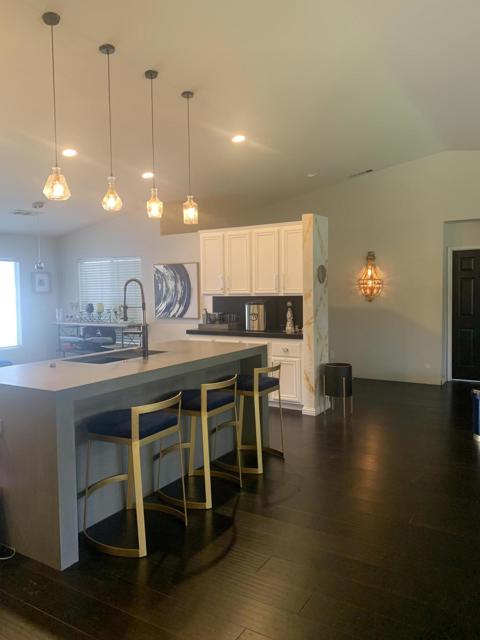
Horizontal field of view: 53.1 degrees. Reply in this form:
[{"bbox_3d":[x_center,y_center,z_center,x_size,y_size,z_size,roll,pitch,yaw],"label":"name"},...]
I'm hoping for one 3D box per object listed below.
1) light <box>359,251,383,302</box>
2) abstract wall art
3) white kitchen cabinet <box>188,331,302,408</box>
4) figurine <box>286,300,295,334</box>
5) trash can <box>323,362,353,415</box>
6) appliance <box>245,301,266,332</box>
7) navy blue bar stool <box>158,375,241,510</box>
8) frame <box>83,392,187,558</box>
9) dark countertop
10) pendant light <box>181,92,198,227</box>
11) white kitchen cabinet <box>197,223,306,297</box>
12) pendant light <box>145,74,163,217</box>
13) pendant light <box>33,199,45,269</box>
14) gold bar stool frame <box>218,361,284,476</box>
[{"bbox_3d":[2.025,-0.663,7.402,0.363,0.757,0.239,2,4,32],"label":"light"},{"bbox_3d":[-0.997,-0.439,7.436,0.900,0.872,0.036,2,4,32],"label":"abstract wall art"},{"bbox_3d":[0.158,0.603,6.181,1.660,0.910,0.590,1,4,32],"label":"white kitchen cabinet"},{"bbox_3d":[0.589,-0.015,5.603,0.105,0.365,0.105,1,4,32],"label":"figurine"},{"bbox_3d":[1.139,0.794,5.548,0.335,0.565,0.335,-1,3,0],"label":"trash can"},{"bbox_3d":[0.202,-0.036,5.996,0.240,0.370,0.310,0,3,14],"label":"appliance"},{"bbox_3d":[-0.284,0.817,3.466,0.527,0.848,0.530,2,4,32],"label":"navy blue bar stool"},{"bbox_3d":[-0.633,0.860,2.897,0.527,0.842,0.535,2,4,32],"label":"frame"},{"bbox_3d":[0.189,0.169,6.374,1.764,0.051,0.638,2,4,32],"label":"dark countertop"},{"bbox_3d":[-0.447,-1.423,4.266,0.125,1.133,0.125,-1,4,0],"label":"pendant light"},{"bbox_3d":[0.263,-0.784,6.440,1.737,0.895,0.335,2,4,32],"label":"white kitchen cabinet"},{"bbox_3d":[-0.684,-1.365,3.781,0.130,1.120,0.130,-1,3,0],"label":"pendant light"},{"bbox_3d":[-2.751,-1.134,6.600,0.140,0.925,0.140,1,4,32],"label":"pendant light"},{"bbox_3d":[0.087,0.766,3.999,0.500,0.820,0.540,1,4,32],"label":"gold bar stool frame"}]

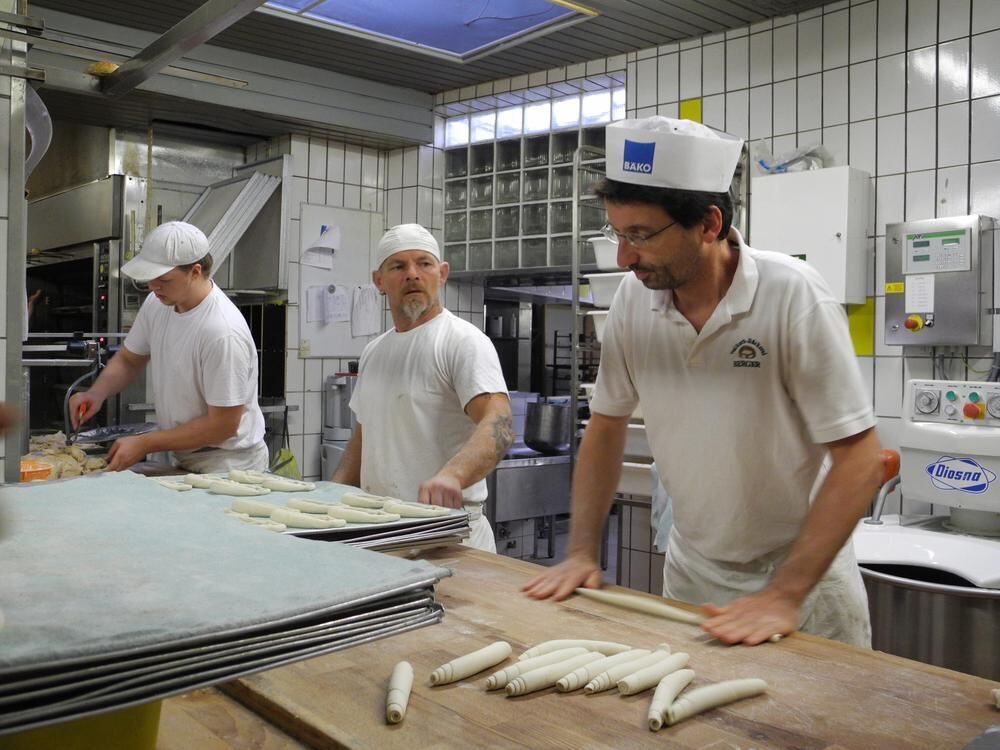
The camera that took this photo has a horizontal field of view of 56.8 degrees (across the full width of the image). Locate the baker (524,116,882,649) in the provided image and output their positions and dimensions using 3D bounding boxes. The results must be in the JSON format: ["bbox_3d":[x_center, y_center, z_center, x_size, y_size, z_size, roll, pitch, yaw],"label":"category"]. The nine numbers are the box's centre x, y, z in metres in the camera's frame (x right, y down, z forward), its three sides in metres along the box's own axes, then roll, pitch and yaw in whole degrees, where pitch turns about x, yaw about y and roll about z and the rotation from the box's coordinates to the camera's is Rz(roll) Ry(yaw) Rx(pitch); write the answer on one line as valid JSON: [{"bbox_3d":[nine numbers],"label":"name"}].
[{"bbox_3d":[0.335,0.455,1.700,0.660,1.760,0.600,2,1,41],"label":"baker"}]

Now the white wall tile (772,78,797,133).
[{"bbox_3d":[1.309,-1.230,4.255,0.010,0.244,0.118,0,0,-44],"label":"white wall tile"}]

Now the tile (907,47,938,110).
[{"bbox_3d":[1.722,-1.208,3.770,0.118,0.244,0.010,2,1,44],"label":"tile"}]

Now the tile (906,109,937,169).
[{"bbox_3d":[1.716,-0.954,3.762,0.010,0.243,0.117,0,1,-44],"label":"tile"}]

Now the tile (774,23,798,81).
[{"bbox_3d":[1.306,-1.471,4.230,0.118,0.244,0.010,2,1,44],"label":"tile"}]

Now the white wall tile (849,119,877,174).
[{"bbox_3d":[1.552,-0.970,3.950,0.118,0.244,0.010,2,1,44],"label":"white wall tile"}]

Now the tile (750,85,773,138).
[{"bbox_3d":[1.222,-1.231,4.343,0.010,0.244,0.118,0,0,-44],"label":"tile"}]

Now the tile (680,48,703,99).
[{"bbox_3d":[0.952,-1.498,4.600,0.118,0.244,0.010,2,1,44],"label":"tile"}]

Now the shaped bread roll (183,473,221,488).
[{"bbox_3d":[-0.889,0.331,2.850,0.180,0.036,0.085,1,0,30],"label":"shaped bread roll"}]

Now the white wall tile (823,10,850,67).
[{"bbox_3d":[1.484,-1.482,4.077,0.010,0.244,0.118,0,0,-44],"label":"white wall tile"}]

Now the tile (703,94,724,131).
[{"bbox_3d":[1.036,-1.234,4.504,0.118,0.244,0.010,1,0,39],"label":"tile"}]

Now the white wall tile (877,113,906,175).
[{"bbox_3d":[1.636,-0.958,3.860,0.118,0.244,0.010,2,1,44],"label":"white wall tile"}]

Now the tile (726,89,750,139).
[{"bbox_3d":[1.131,-1.232,4.426,0.118,0.244,0.010,1,0,39],"label":"tile"}]

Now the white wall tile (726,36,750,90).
[{"bbox_3d":[1.134,-1.481,4.411,0.117,0.243,0.010,1,1,43],"label":"white wall tile"}]

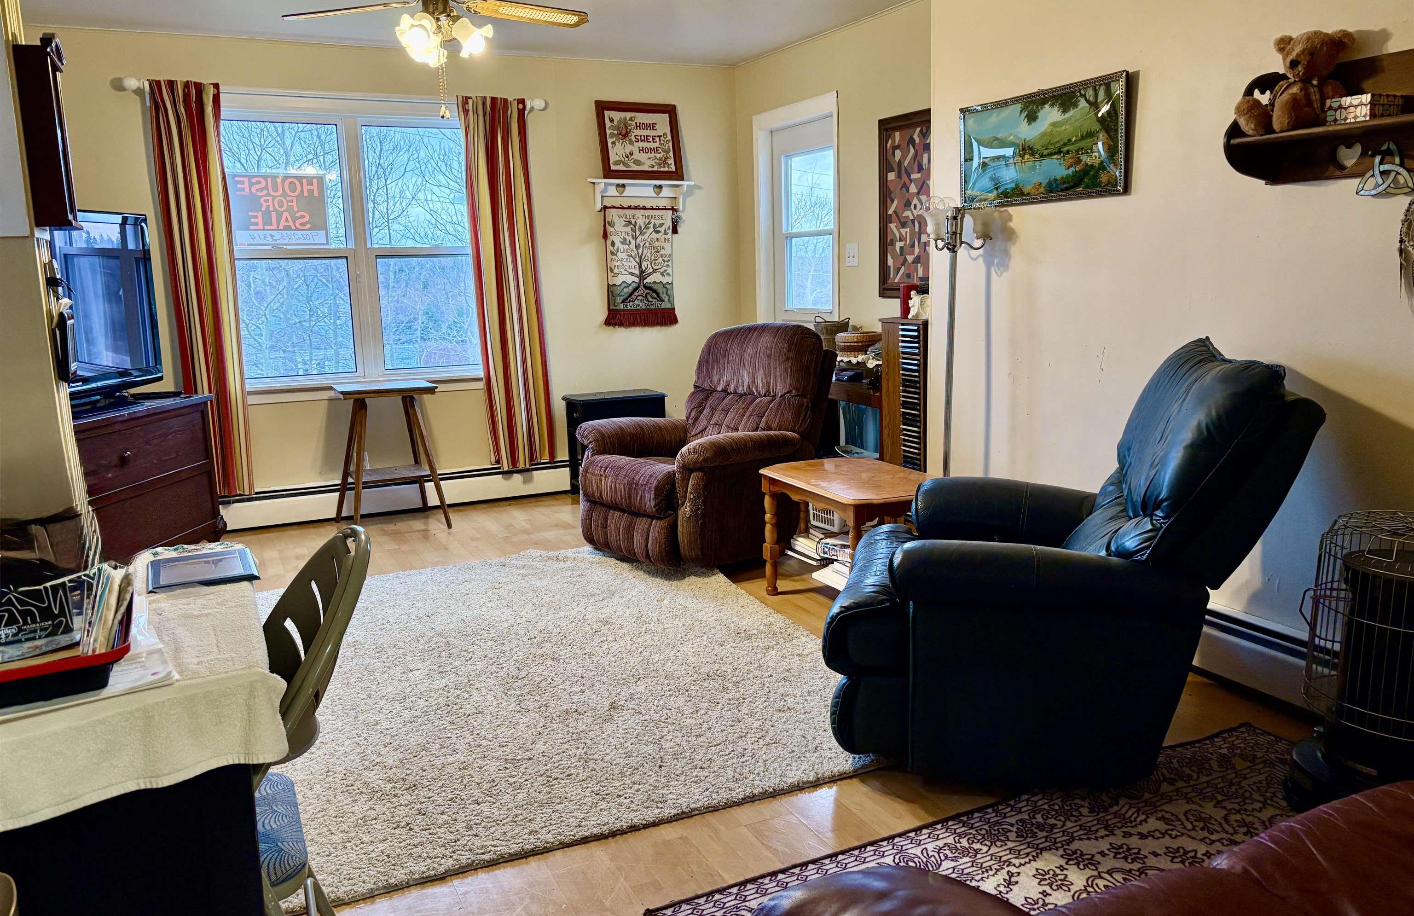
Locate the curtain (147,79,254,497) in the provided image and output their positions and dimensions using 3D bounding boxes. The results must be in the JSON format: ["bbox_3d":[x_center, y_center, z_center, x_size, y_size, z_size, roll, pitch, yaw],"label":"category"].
[{"bbox_3d":[-2.453,-0.796,5.218,0.310,2.030,0.110,-6,11,-25],"label":"curtain"}]

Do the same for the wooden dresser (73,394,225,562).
[{"bbox_3d":[-2.680,0.156,4.711,0.440,0.715,1.000,1,10,13],"label":"wooden dresser"}]

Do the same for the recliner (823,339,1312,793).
[{"bbox_3d":[0.935,0.213,2.939,1.110,1.030,0.950,1,10,13],"label":"recliner"}]

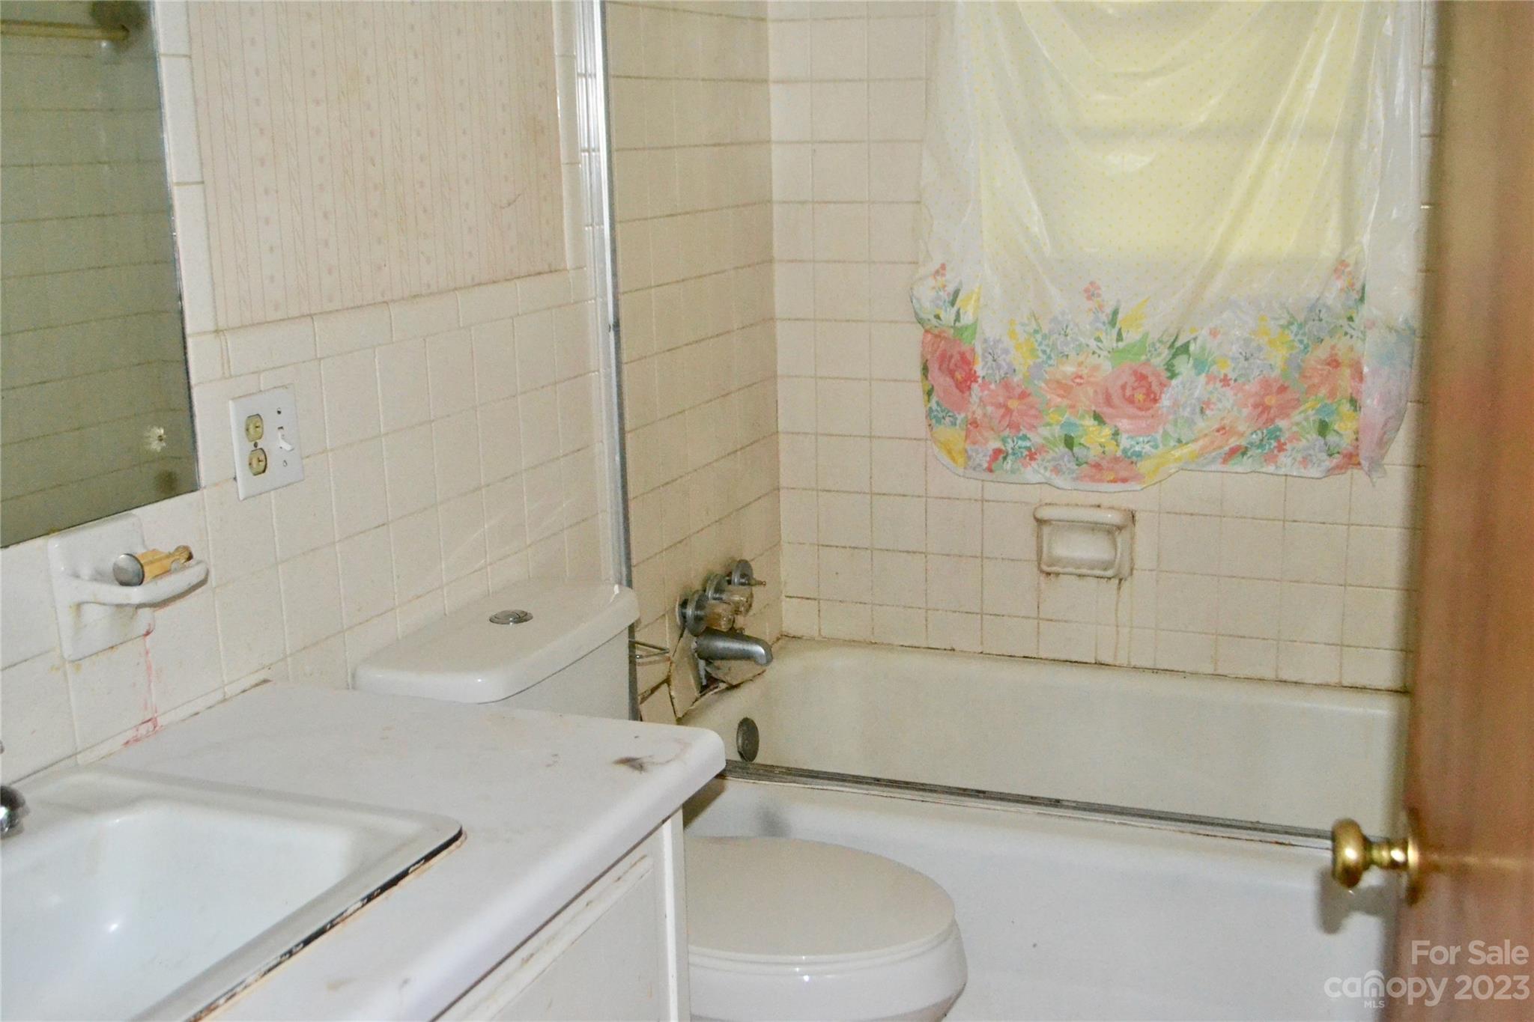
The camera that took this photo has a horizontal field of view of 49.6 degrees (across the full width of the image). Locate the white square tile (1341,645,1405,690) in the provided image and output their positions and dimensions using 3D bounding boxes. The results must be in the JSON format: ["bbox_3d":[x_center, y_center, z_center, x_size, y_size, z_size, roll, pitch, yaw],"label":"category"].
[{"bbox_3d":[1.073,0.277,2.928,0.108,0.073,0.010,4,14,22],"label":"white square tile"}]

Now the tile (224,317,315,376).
[{"bbox_3d":[-0.557,-0.186,1.867,0.008,0.050,0.151,4,14,22],"label":"tile"}]

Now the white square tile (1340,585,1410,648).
[{"bbox_3d":[1.064,0.187,2.889,0.108,0.109,0.009,4,14,22],"label":"white square tile"}]

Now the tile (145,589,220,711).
[{"bbox_3d":[-0.622,0.149,1.764,0.008,0.108,0.108,4,14,22],"label":"tile"}]

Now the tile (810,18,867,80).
[{"bbox_3d":[0.134,-0.841,3.039,0.108,0.108,0.008,4,14,22],"label":"tile"}]

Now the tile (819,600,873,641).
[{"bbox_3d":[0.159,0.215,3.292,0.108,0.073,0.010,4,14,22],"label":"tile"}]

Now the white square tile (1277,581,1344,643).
[{"bbox_3d":[0.963,0.180,2.930,0.108,0.109,0.009,4,14,22],"label":"white square tile"}]

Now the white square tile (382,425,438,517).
[{"bbox_3d":[-0.455,-0.050,2.113,0.010,0.108,0.108,4,14,22],"label":"white square tile"}]

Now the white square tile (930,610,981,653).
[{"bbox_3d":[0.361,0.230,3.200,0.108,0.076,0.009,4,14,22],"label":"white square tile"}]

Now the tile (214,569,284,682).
[{"bbox_3d":[-0.576,0.127,1.841,0.010,0.108,0.108,4,14,22],"label":"tile"}]

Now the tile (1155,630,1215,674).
[{"bbox_3d":[0.764,0.257,3.032,0.108,0.075,0.009,4,14,22],"label":"tile"}]

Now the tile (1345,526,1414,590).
[{"bbox_3d":[1.058,0.080,2.874,0.108,0.108,0.008,4,14,22],"label":"tile"}]

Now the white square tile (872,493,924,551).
[{"bbox_3d":[0.256,0.024,3.196,0.108,0.109,0.009,4,14,22],"label":"white square tile"}]

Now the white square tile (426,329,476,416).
[{"bbox_3d":[-0.417,-0.181,2.188,0.010,0.108,0.108,4,14,22],"label":"white square tile"}]

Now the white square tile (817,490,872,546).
[{"bbox_3d":[0.155,0.016,3.233,0.108,0.109,0.009,4,14,22],"label":"white square tile"}]

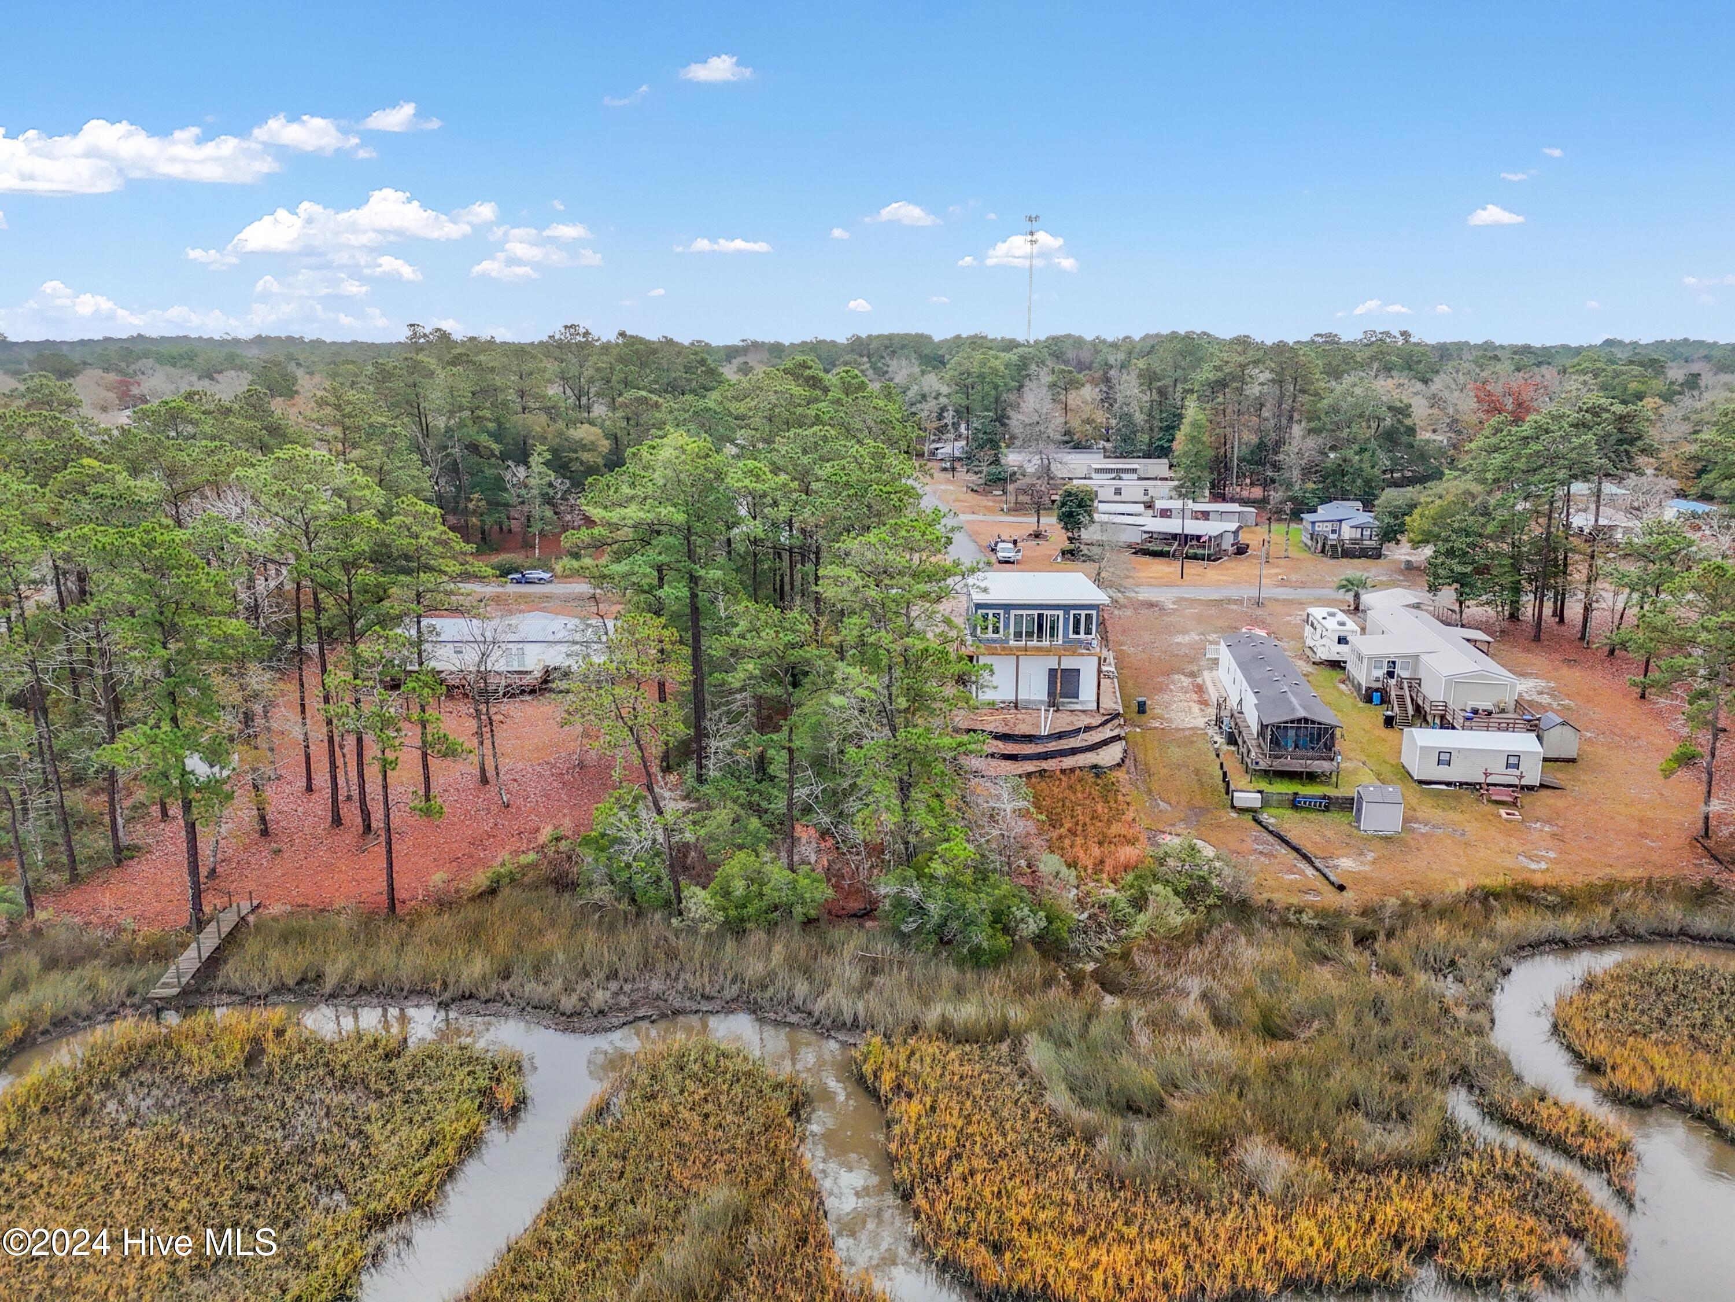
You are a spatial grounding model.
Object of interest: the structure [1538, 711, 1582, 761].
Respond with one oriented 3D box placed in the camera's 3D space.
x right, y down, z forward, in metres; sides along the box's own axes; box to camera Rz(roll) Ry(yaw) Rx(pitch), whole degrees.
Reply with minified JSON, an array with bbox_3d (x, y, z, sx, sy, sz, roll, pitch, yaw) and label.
[{"bbox_3d":[43.875,5.417,76.597,2.050,2.850,2.300,2,15,8],"label":"structure"}]

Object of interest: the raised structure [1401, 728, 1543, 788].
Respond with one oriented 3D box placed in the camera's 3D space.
[{"bbox_3d":[36.600,6.223,73.113,7.100,2.850,3.550,2,15,8],"label":"raised structure"}]

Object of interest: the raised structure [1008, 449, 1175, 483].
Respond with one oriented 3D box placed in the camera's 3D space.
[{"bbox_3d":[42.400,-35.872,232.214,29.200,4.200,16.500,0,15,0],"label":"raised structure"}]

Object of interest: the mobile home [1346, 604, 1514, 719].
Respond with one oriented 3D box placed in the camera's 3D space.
[{"bbox_3d":[41.303,0.853,91.024,8.800,4.400,24.500,2,15,8],"label":"mobile home"}]

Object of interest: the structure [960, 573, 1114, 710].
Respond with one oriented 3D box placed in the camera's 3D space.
[{"bbox_3d":[12.550,-1.194,92.235,9.600,7.750,13.500,1,15,2],"label":"structure"}]

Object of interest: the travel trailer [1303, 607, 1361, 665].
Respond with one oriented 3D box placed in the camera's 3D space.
[{"bbox_3d":[39.071,-1.250,101.167,2.600,3.150,8.200,2,15,7],"label":"travel trailer"}]

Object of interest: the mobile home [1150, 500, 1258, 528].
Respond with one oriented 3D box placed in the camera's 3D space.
[{"bbox_3d":[47.900,-19.807,171.892,14.800,3.200,4.200,1,15,3],"label":"mobile home"}]

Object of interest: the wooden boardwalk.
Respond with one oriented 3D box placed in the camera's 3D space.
[{"bbox_3d":[-30.433,13.605,55.509,1.140,1.550,7.850,0,15,0],"label":"wooden boardwalk"}]

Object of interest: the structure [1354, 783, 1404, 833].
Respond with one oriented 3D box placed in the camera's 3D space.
[{"bbox_3d":[28.075,8.459,66.126,2.150,2.250,2.200,2,15,7],"label":"structure"}]

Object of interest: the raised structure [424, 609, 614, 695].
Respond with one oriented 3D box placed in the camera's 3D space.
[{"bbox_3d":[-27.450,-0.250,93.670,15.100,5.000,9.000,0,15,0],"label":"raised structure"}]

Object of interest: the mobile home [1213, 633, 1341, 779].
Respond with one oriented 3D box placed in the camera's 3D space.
[{"bbox_3d":[27.336,3.330,82.617,4.800,3.850,23.000,2,15,8],"label":"mobile home"}]

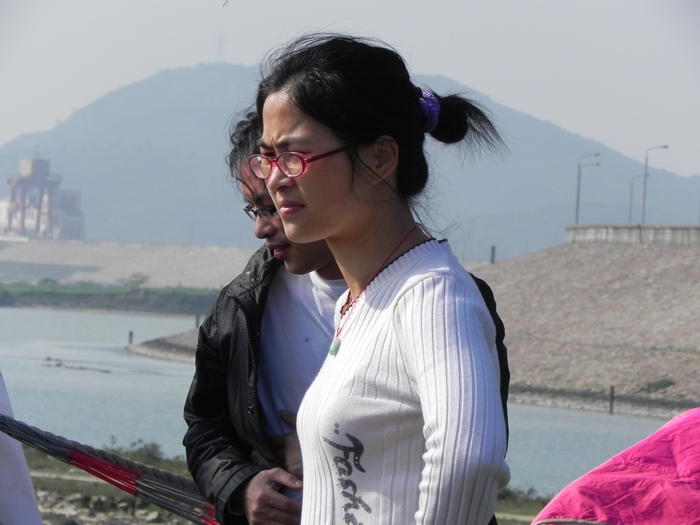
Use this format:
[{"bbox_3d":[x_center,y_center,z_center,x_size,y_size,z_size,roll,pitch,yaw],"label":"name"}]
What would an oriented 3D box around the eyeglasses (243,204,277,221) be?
[{"bbox_3d":[-0.054,-0.094,7.739,0.142,0.035,0.137,-36,11,-13],"label":"eyeglasses"}]

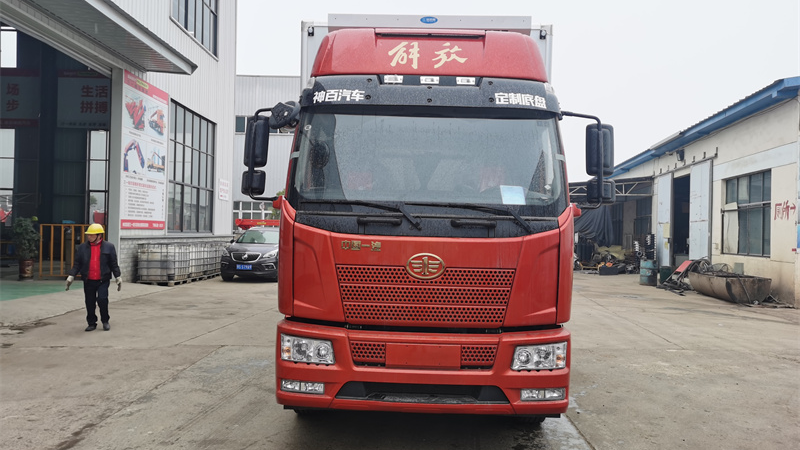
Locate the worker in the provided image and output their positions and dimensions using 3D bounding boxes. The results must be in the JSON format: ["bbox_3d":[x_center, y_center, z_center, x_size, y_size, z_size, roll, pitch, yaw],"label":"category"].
[{"bbox_3d":[-4.860,0.825,9.940,0.760,1.690,0.420,1,-1,-10],"label":"worker"}]

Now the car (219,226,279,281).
[{"bbox_3d":[-4.340,0.900,20.150,1.840,1.690,4.660,1,-1,3],"label":"car"}]

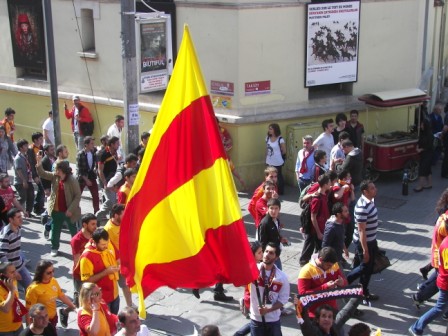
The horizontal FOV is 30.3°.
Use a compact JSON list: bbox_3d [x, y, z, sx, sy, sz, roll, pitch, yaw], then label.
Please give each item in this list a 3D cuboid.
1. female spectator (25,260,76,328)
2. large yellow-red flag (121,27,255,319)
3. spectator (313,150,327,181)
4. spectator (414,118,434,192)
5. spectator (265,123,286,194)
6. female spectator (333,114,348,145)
[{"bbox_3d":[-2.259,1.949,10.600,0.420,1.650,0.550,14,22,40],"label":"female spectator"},{"bbox_3d":[-0.400,0.050,9.900,1.650,3.500,0.700,0,16,0],"label":"large yellow-red flag"},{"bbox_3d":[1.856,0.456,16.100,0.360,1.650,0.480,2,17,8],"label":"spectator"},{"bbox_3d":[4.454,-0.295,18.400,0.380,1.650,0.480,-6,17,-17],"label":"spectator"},{"bbox_3d":[1.149,-0.184,18.300,0.480,1.640,0.320,12,21,36],"label":"spectator"},{"bbox_3d":[2.656,-0.437,18.800,0.480,1.660,0.340,-10,19,-29],"label":"female spectator"}]

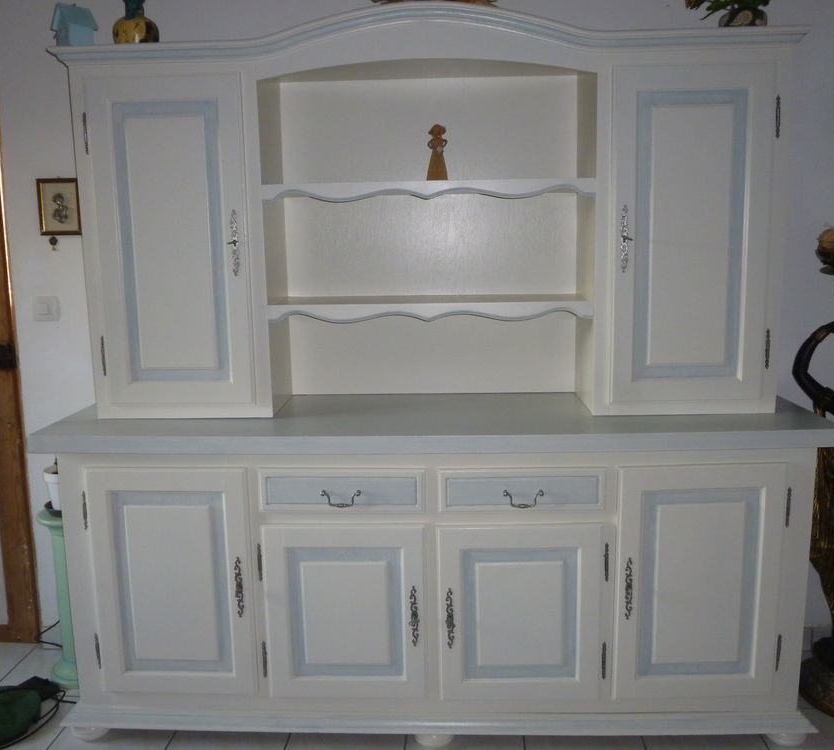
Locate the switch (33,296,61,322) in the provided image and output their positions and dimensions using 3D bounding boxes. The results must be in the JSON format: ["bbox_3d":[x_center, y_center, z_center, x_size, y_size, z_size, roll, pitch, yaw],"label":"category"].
[{"bbox_3d":[-1.214,-0.216,2.560,0.082,0.080,0.025,-1,9,2],"label":"switch"}]

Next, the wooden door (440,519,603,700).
[{"bbox_3d":[0.281,0.641,2.107,0.437,0.499,0.030,-1,9,2],"label":"wooden door"}]

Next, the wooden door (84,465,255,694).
[{"bbox_3d":[-0.659,0.564,2.124,0.433,0.649,0.030,-1,9,2],"label":"wooden door"}]

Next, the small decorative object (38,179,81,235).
[{"bbox_3d":[-1.144,-0.538,2.508,0.135,0.178,0.020,-1,9,2],"label":"small decorative object"}]

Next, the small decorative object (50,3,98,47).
[{"bbox_3d":[-0.958,-0.963,2.196,0.089,0.147,0.094,8,13,43],"label":"small decorative object"}]

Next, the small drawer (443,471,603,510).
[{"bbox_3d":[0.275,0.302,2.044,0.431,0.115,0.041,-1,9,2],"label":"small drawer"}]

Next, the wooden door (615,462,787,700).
[{"bbox_3d":[0.746,0.554,2.078,0.427,0.650,0.030,-1,9,2],"label":"wooden door"}]

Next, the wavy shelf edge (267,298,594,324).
[{"bbox_3d":[0.037,-0.176,2.200,0.913,0.053,0.032,-1,9,2],"label":"wavy shelf edge"}]

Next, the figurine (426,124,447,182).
[{"bbox_3d":[0.056,-0.633,2.248,0.063,0.172,0.051,-1,9,2],"label":"figurine"}]

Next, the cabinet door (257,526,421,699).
[{"bbox_3d":[-0.194,0.647,2.123,0.431,0.496,0.030,-1,9,2],"label":"cabinet door"}]

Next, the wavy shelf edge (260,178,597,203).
[{"bbox_3d":[0.031,-0.504,2.147,0.915,0.050,0.032,-1,9,2],"label":"wavy shelf edge"}]

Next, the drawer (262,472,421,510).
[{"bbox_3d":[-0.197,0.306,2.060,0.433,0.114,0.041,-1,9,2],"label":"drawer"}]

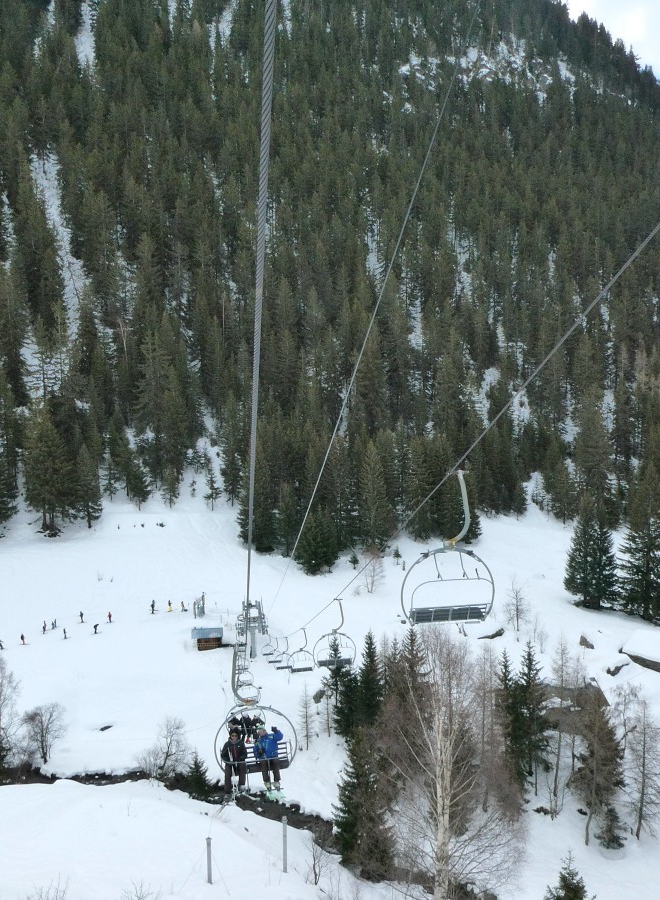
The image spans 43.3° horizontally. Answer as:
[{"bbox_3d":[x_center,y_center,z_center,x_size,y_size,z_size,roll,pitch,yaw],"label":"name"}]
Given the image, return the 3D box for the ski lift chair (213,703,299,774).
[{"bbox_3d":[-1.683,6.587,18.800,1.850,1.550,0.900,-3,10,-6],"label":"ski lift chair"}]

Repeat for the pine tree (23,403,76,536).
[{"bbox_3d":[-51.718,3.475,152.890,10.000,24.540,10.000,-5,10,-19],"label":"pine tree"}]

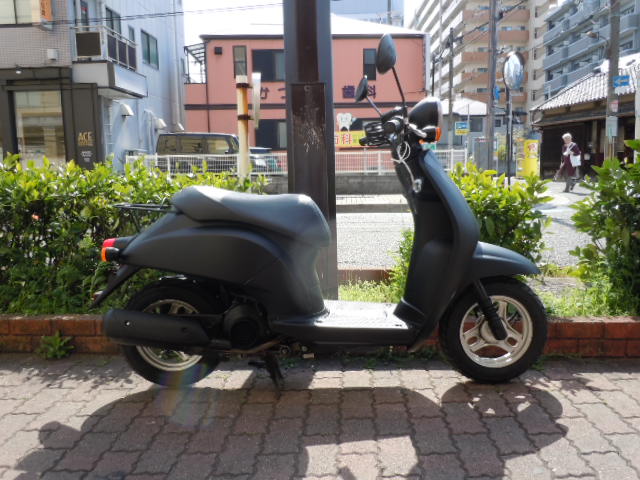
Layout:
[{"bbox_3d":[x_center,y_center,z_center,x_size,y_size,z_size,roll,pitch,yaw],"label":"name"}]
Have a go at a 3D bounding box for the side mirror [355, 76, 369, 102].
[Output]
[{"bbox_3d":[0.165,-0.597,2.053,0.042,0.100,0.105,14,2,-18],"label":"side mirror"}]

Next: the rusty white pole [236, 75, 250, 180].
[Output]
[{"bbox_3d":[-0.498,-0.409,3.541,0.070,1.400,0.070,-2,8,0],"label":"rusty white pole"}]

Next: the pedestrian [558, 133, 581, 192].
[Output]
[{"bbox_3d":[6.541,-2.036,13.600,0.500,1.560,0.500,-8,10,-38],"label":"pedestrian"}]

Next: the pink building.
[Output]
[{"bbox_3d":[-0.802,-6.558,24.305,9.300,7.900,9.000,-2,8,-5],"label":"pink building"}]

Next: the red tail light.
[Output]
[{"bbox_3d":[-0.747,0.037,1.842,0.065,0.088,0.130,-1,7,1],"label":"red tail light"}]

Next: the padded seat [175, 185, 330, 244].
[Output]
[{"bbox_3d":[-0.238,-0.084,1.847,0.555,0.200,0.265,-1,7,1],"label":"padded seat"}]

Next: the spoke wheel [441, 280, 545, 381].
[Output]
[{"bbox_3d":[0.631,0.328,1.879,0.392,0.392,0.090,-1,7,1],"label":"spoke wheel"}]

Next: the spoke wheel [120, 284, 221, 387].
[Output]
[{"bbox_3d":[-0.556,0.360,1.940,0.390,0.390,0.090,-1,8,3],"label":"spoke wheel"}]

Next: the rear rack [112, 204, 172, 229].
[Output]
[{"bbox_3d":[-0.633,-0.086,1.890,0.240,0.100,0.180,-1,8,3],"label":"rear rack"}]

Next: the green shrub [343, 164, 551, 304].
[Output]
[{"bbox_3d":[0.641,-0.051,2.800,1.000,0.700,0.720,-2,8,0],"label":"green shrub"}]

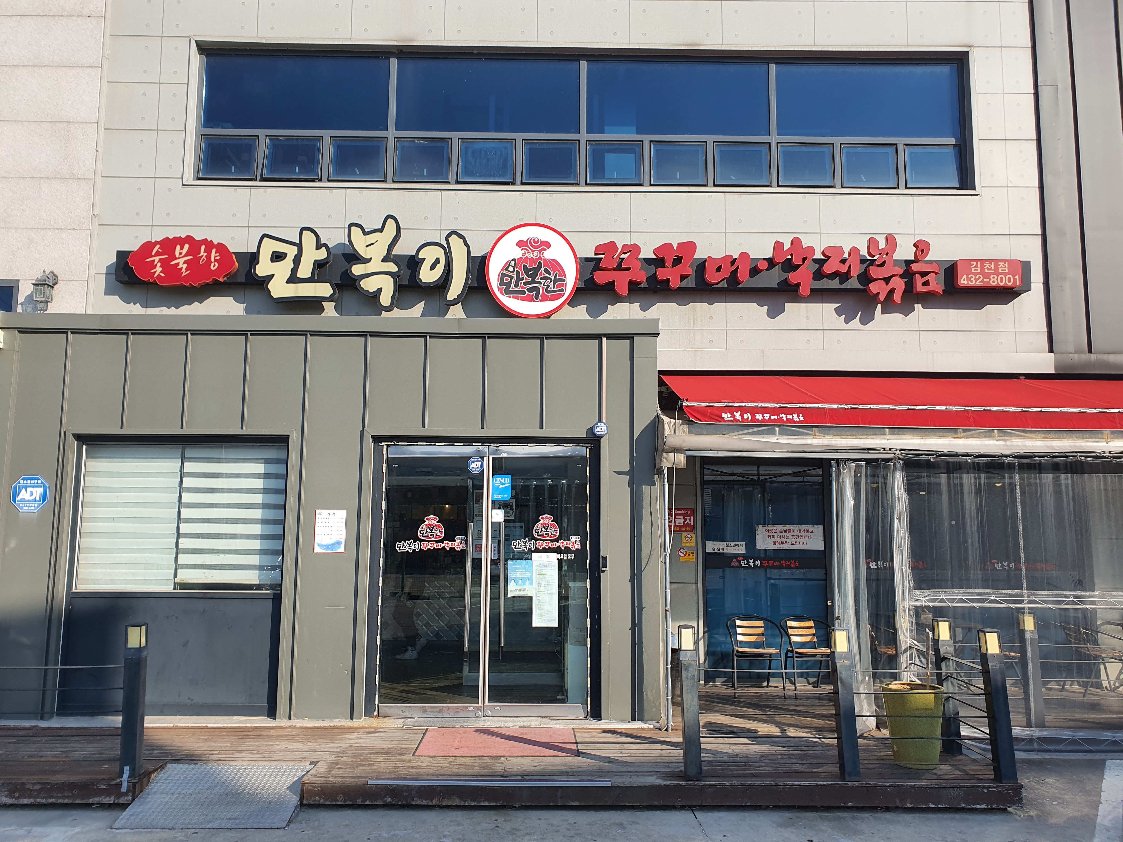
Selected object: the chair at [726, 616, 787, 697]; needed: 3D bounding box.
[{"bbox_3d":[1.943,2.352,8.459,0.525,0.717,0.560,0,-7,1],"label":"chair"}]

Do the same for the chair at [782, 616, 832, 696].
[{"bbox_3d":[2.507,2.357,8.464,0.525,0.717,0.560,1,-7,-4],"label":"chair"}]

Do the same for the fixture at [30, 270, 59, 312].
[{"bbox_3d":[-5.198,-1.293,8.487,0.180,0.455,0.240,1,-7,-1],"label":"fixture"}]

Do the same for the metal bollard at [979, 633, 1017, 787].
[{"bbox_3d":[2.945,1.908,5.683,0.105,0.988,0.105,-3,-6,-1],"label":"metal bollard"}]

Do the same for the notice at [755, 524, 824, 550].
[{"bbox_3d":[2.438,1.244,8.984,0.721,0.246,0.010,1,-7,-1],"label":"notice"}]

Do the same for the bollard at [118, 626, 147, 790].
[{"bbox_3d":[-2.834,1.853,5.599,0.105,0.984,0.105,-1,-6,-1],"label":"bollard"}]

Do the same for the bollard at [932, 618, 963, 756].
[{"bbox_3d":[2.904,1.987,6.340,0.105,0.978,0.105,-2,-6,-1],"label":"bollard"}]

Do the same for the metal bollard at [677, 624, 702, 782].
[{"bbox_3d":[0.863,1.883,5.671,0.105,1.000,0.105,-2,-6,-1],"label":"metal bollard"}]

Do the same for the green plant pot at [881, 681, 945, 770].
[{"bbox_3d":[2.530,2.172,6.039,0.457,0.535,0.457,0,-7,0],"label":"green plant pot"}]

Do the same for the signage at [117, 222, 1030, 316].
[{"bbox_3d":[0.150,-1.518,8.591,9.267,1.012,0.270,1,-7,-1],"label":"signage"}]

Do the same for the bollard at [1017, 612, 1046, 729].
[{"bbox_3d":[3.994,2.110,7.161,0.105,0.938,0.105,-1,-7,-1],"label":"bollard"}]

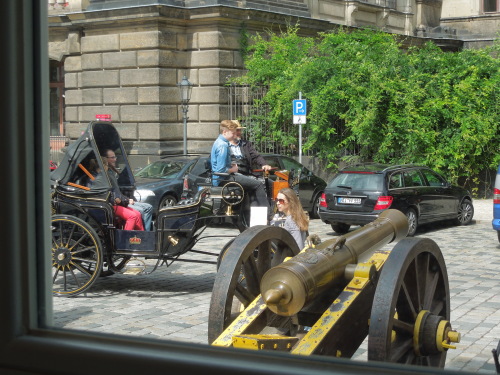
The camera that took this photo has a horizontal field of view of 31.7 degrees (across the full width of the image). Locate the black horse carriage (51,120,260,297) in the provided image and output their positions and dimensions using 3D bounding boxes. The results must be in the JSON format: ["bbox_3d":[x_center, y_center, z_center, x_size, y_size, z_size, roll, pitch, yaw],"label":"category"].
[{"bbox_3d":[-1.177,0.258,12.140,3.620,2.300,1.750,1,4,11],"label":"black horse carriage"}]

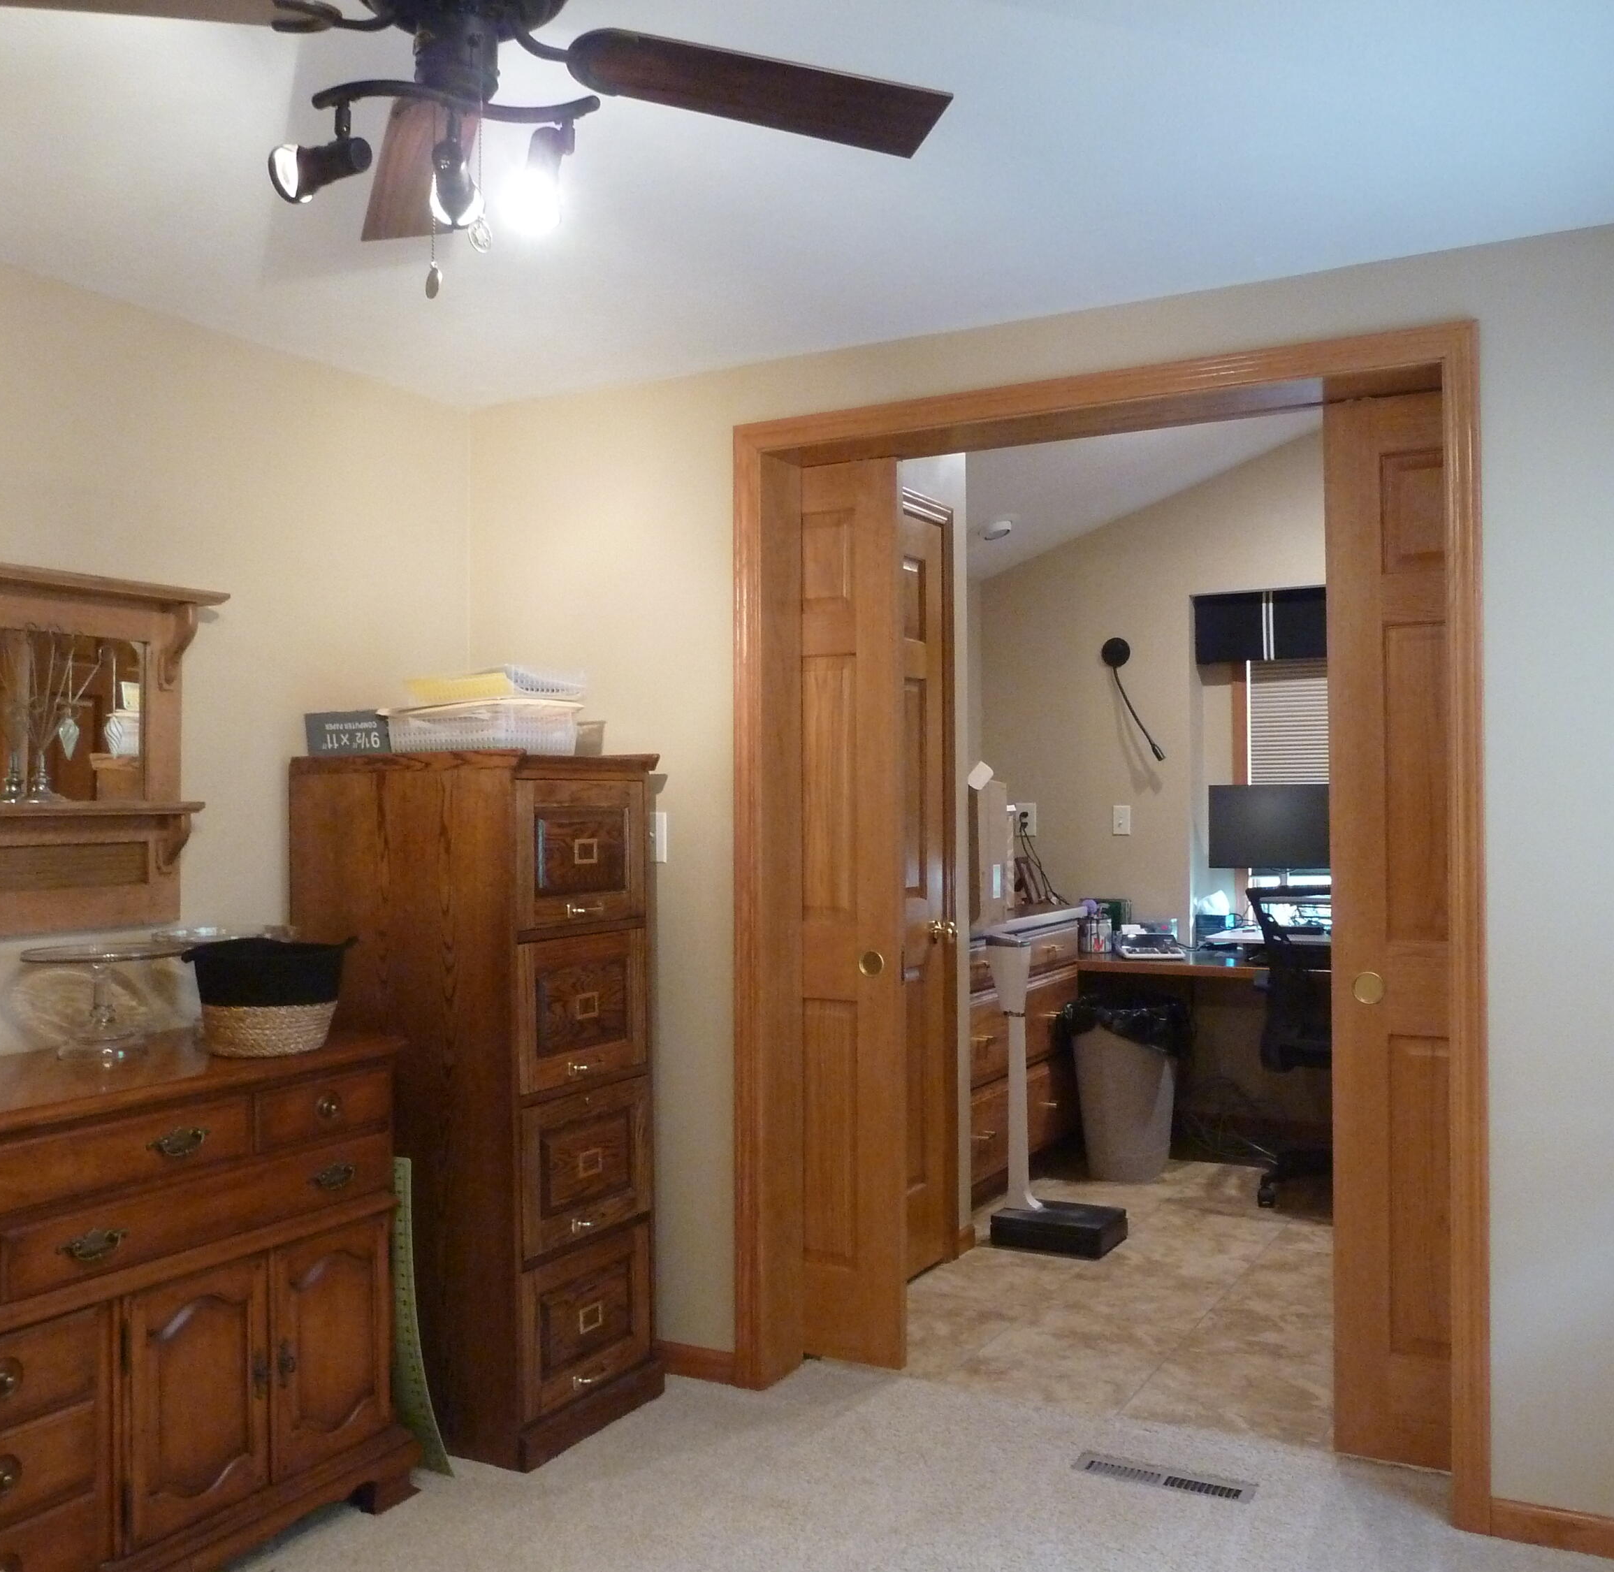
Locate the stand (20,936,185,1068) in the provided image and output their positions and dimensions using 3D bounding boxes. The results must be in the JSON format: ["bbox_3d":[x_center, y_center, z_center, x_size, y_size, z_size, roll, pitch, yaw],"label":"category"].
[{"bbox_3d":[-1.200,0.374,2.582,0.258,0.186,0.258,-1,0,28],"label":"stand"}]

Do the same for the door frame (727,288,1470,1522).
[{"bbox_3d":[0.554,0.250,3.049,1.498,2.090,0.200,-1,0,28],"label":"door frame"}]

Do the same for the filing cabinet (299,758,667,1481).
[{"bbox_3d":[-0.693,0.621,3.208,0.618,1.367,0.457,-1,0,28],"label":"filing cabinet"}]

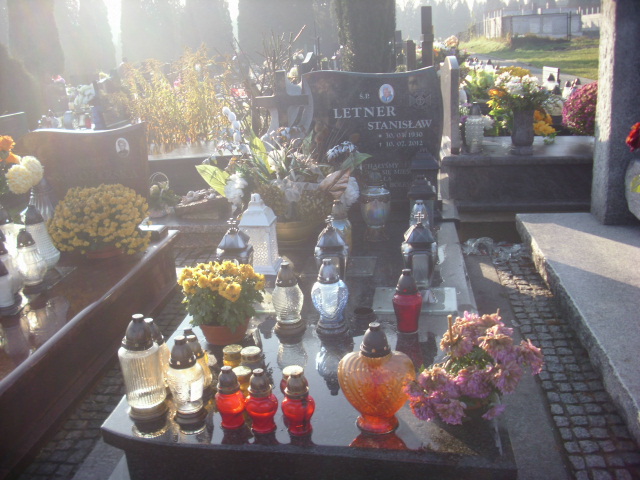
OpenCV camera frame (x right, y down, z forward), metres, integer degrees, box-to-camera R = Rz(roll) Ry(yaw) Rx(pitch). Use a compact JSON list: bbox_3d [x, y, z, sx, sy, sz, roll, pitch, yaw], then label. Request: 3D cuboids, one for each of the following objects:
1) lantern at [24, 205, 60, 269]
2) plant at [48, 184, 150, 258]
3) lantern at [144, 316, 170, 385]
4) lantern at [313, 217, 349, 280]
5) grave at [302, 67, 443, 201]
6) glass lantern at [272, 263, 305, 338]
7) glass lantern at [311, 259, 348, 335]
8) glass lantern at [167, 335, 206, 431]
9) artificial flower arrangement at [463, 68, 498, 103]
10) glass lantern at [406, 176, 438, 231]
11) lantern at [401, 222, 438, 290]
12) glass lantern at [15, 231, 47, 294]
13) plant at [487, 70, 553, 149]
[{"bbox_3d":[-1.394,-0.005,3.388,0.180,0.347,0.180,-1,17,7],"label":"lantern"},{"bbox_3d":[-1.187,-0.099,3.711,0.550,0.360,0.500,-1,16,7],"label":"plant"},{"bbox_3d":[-0.505,0.349,2.066,0.096,0.243,0.096,-1,17,7],"label":"lantern"},{"bbox_3d":[0.044,0.056,2.631,0.135,0.295,0.135,-1,16,8],"label":"lantern"},{"bbox_3d":[0.295,-0.565,3.742,0.731,0.721,0.124,-1,17,7],"label":"grave"},{"bbox_3d":[-0.116,0.203,2.450,0.112,0.255,0.112,-1,17,7],"label":"glass lantern"},{"bbox_3d":[0.032,0.183,2.281,0.122,0.245,0.108,-1,16,8],"label":"glass lantern"},{"bbox_3d":[-0.344,0.359,1.782,0.095,0.228,0.095,-1,16,8],"label":"glass lantern"},{"bbox_3d":[1.577,-1.507,6.723,0.346,0.348,0.340,-1,17,7],"label":"artificial flower arrangement"},{"bbox_3d":[0.489,-0.138,3.287,0.136,0.355,0.136,-1,17,7],"label":"glass lantern"},{"bbox_3d":[0.387,0.038,2.623,0.135,0.293,0.135,-1,16,8],"label":"lantern"},{"bbox_3d":[-1.377,0.092,3.235,0.145,0.282,0.145,-1,16,7],"label":"glass lantern"},{"bbox_3d":[1.333,-0.848,4.550,0.440,0.520,0.380,-1,16,8],"label":"plant"}]

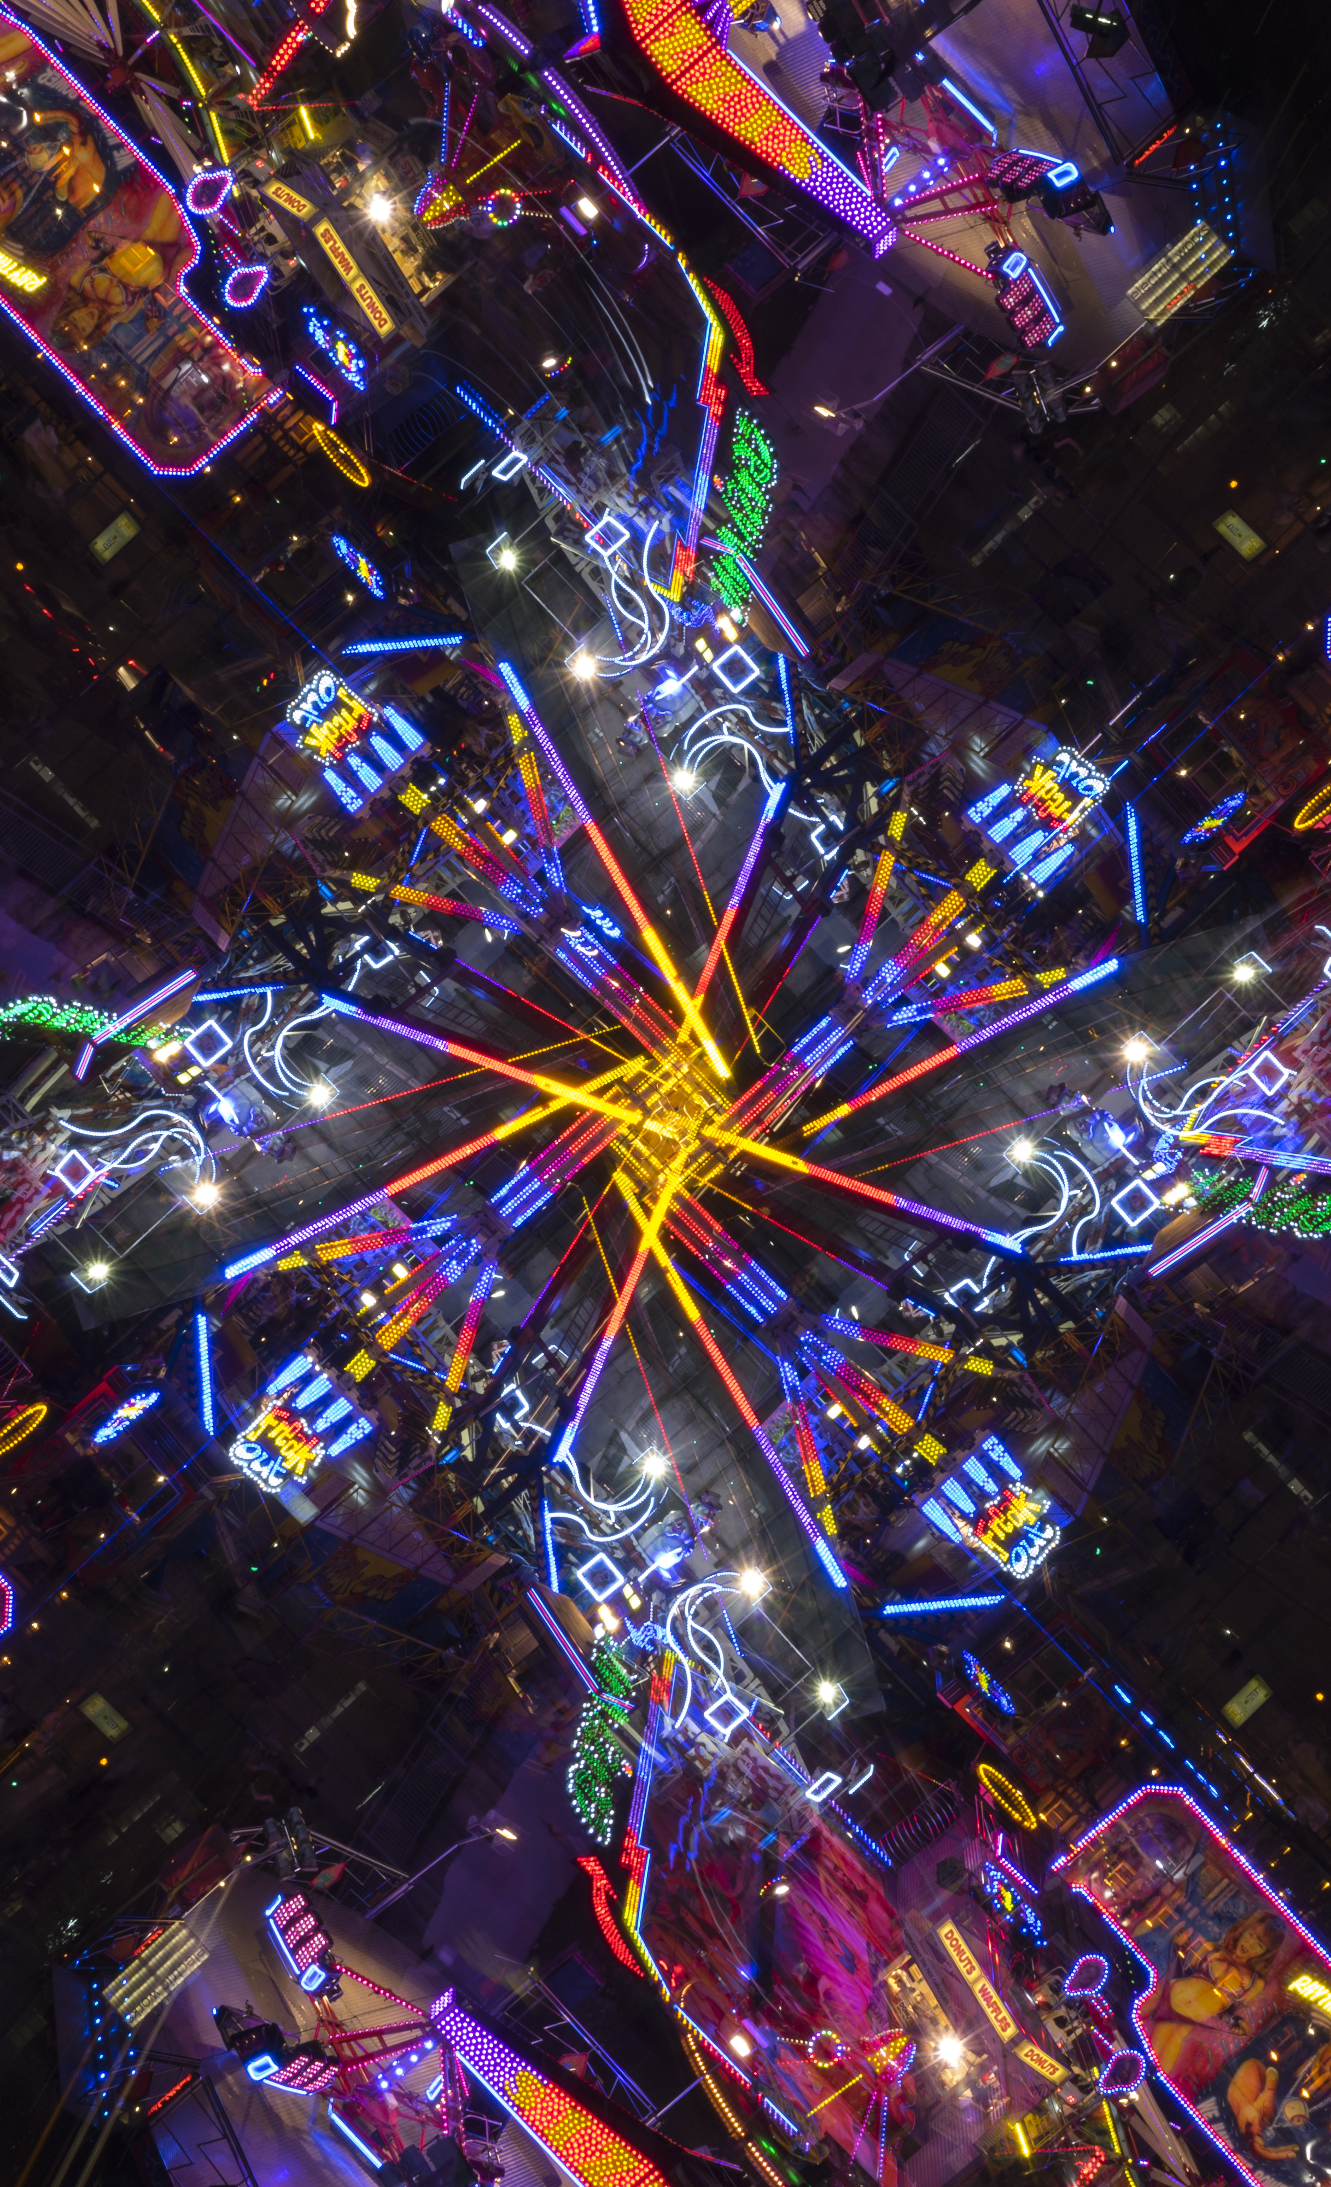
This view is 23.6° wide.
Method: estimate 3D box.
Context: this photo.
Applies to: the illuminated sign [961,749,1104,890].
[{"bbox_3d":[7.462,-5.561,64.260,2.400,1.900,0.300,-41,-21,-7],"label":"illuminated sign"}]

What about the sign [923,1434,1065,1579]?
[{"bbox_3d":[5.873,7.406,56.000,1.750,2.165,0.350,-45,10,0],"label":"sign"}]

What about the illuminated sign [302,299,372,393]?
[{"bbox_3d":[-8.085,-18.271,77.982,0.600,2.300,0.300,-41,6,-7],"label":"illuminated sign"}]

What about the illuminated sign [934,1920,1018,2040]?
[{"bbox_3d":[5.564,15.836,57.000,0.296,2.365,0.200,-32,0,10],"label":"illuminated sign"}]

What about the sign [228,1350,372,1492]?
[{"bbox_3d":[-6.424,5.976,56.000,2.262,1.814,0.350,-45,0,10],"label":"sign"}]

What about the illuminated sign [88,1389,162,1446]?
[{"bbox_3d":[-15.865,9.514,93.560,2.300,0.600,0.300,-42,-8,6],"label":"illuminated sign"}]

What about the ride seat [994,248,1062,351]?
[{"bbox_3d":[4.457,-9.734,39.059,0.700,1.150,0.750,-41,33,-5],"label":"ride seat"}]

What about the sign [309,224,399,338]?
[{"bbox_3d":[-7.463,-19.444,76.238,0.420,3.300,0.200,-41,34,-7],"label":"sign"}]

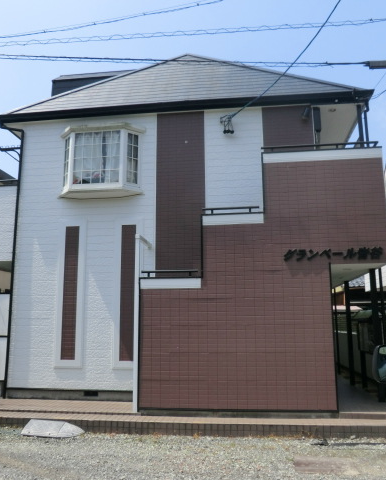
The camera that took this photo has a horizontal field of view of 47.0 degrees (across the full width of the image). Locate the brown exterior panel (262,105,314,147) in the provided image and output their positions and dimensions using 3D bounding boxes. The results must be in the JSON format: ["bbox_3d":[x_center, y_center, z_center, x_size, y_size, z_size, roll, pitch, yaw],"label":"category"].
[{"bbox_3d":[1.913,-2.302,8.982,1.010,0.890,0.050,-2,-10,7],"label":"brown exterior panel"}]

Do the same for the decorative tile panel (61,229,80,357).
[{"bbox_3d":[-2.472,1.039,8.939,0.290,2.670,0.040,-2,-10,7],"label":"decorative tile panel"}]

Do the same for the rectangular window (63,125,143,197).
[{"bbox_3d":[-1.948,-1.646,9.199,1.800,1.430,0.390,-2,-10,7],"label":"rectangular window"}]

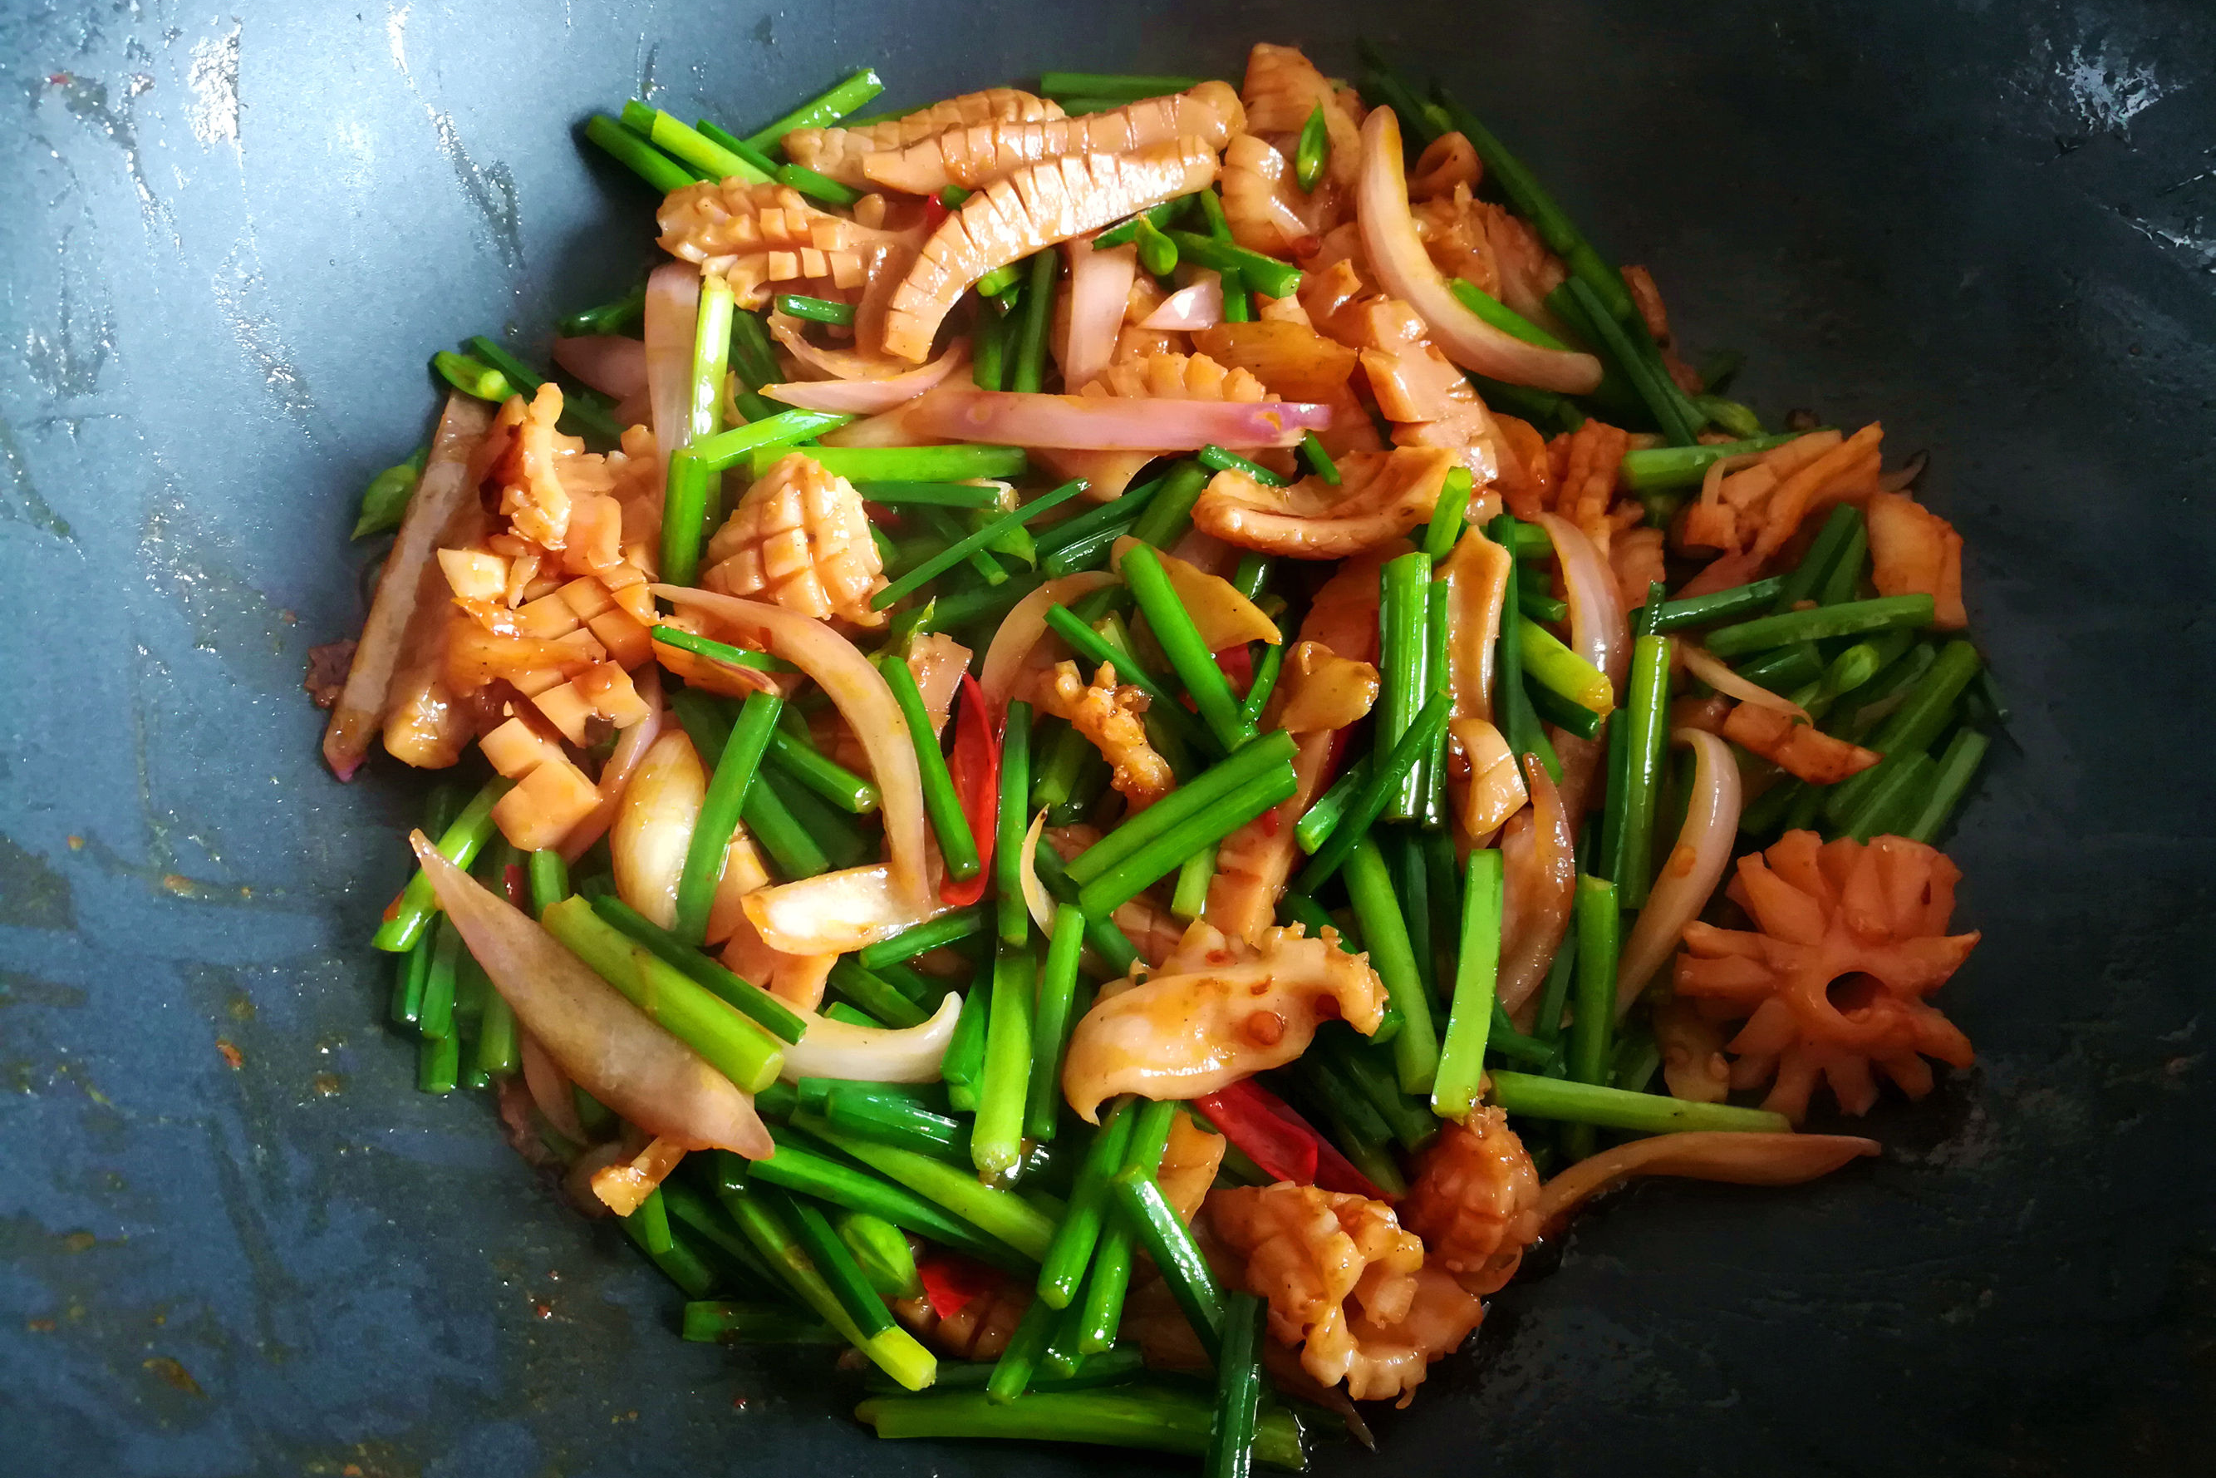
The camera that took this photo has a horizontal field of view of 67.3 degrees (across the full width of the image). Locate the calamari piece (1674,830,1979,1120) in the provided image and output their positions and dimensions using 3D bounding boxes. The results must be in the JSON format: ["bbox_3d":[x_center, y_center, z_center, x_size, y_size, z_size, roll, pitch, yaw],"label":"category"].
[{"bbox_3d":[0.112,0.037,0.262,0.045,0.024,0.043,-6,69,18],"label":"calamari piece"}]

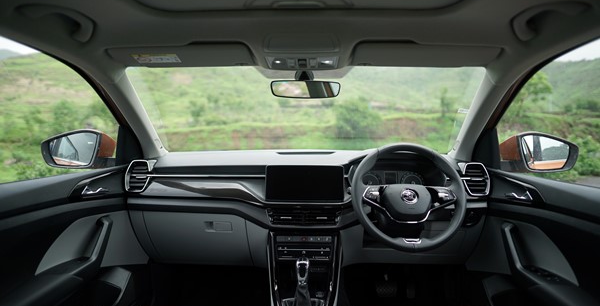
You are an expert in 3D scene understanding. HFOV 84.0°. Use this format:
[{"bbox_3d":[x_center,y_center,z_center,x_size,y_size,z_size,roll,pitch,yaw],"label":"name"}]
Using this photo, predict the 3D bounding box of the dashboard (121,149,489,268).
[{"bbox_3d":[0.023,0.204,1.431,1.420,0.430,0.460,0,6,0],"label":"dashboard"}]

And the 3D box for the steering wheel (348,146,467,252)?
[{"bbox_3d":[0.367,0.144,1.120,0.370,0.370,0.100,0,-20,1],"label":"steering wheel"}]

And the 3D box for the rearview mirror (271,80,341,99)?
[{"bbox_3d":[0.021,-0.215,1.140,0.236,0.064,0.042,-1,9,-10],"label":"rearview mirror"}]

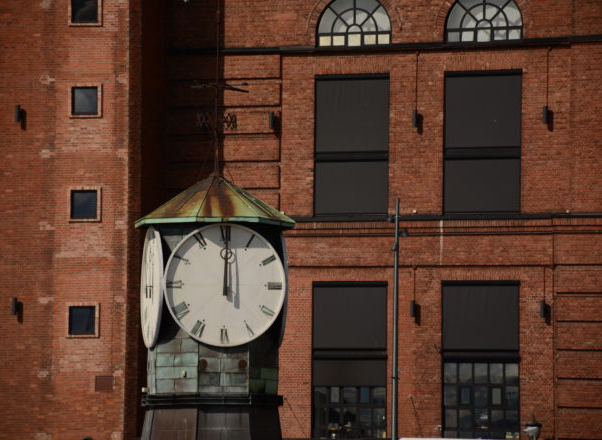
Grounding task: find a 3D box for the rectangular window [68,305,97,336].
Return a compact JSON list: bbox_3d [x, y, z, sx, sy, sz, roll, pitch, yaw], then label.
[{"bbox_3d":[-6.633,3.051,116.859,0.920,0.950,0.130,-1,-4,17],"label":"rectangular window"}]

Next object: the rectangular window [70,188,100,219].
[{"bbox_3d":[-6.593,-0.472,117.122,0.920,0.950,0.130,-1,-4,17],"label":"rectangular window"}]

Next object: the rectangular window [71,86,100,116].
[{"bbox_3d":[-6.585,-3.622,117.366,0.900,0.930,0.130,-1,-4,17],"label":"rectangular window"}]

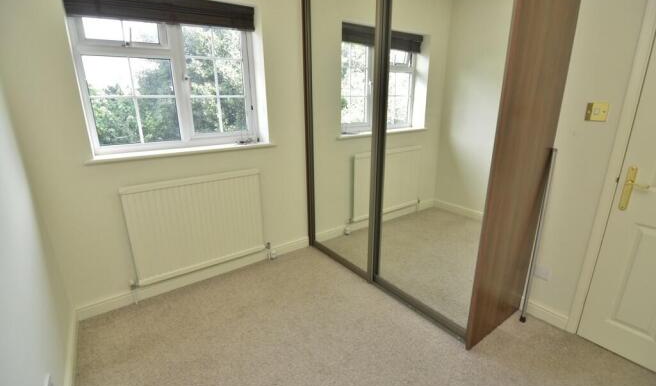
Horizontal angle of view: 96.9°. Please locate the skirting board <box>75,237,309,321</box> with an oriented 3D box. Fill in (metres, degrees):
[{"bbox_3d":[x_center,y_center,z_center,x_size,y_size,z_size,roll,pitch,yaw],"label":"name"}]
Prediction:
[{"bbox_3d":[-0.939,0.669,2.456,1.833,0.102,0.019,-12,19,-33],"label":"skirting board"}]

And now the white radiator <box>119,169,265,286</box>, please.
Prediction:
[{"bbox_3d":[-0.976,0.235,2.261,0.941,0.714,0.071,-12,19,-33],"label":"white radiator"}]

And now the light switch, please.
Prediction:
[{"bbox_3d":[1.406,-0.420,1.520,0.010,0.090,0.090,-13,20,-35],"label":"light switch"}]

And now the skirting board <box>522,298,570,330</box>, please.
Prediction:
[{"bbox_3d":[1.406,0.792,1.896,0.018,0.102,0.255,-13,20,-35],"label":"skirting board"}]

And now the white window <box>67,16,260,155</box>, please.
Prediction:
[{"bbox_3d":[-1.086,-0.835,2.132,1.168,1.000,0.068,-12,19,-33],"label":"white window"}]

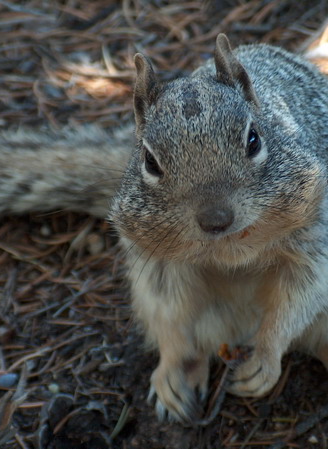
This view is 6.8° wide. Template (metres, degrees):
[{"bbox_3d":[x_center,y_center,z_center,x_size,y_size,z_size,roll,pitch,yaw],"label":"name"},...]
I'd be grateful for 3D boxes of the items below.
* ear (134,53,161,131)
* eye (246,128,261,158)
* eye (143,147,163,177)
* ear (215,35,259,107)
[{"bbox_3d":[-0.006,-0.050,1.034,0.008,0.026,0.013,-14,21,-35],"label":"ear"},{"bbox_3d":[0.033,-0.030,1.020,0.005,0.011,0.010,12,43,29],"label":"eye"},{"bbox_3d":[-0.004,-0.023,1.020,0.005,0.011,0.010,-36,43,-29],"label":"eye"},{"bbox_3d":[0.027,-0.058,1.034,0.008,0.026,0.013,-14,21,37],"label":"ear"}]

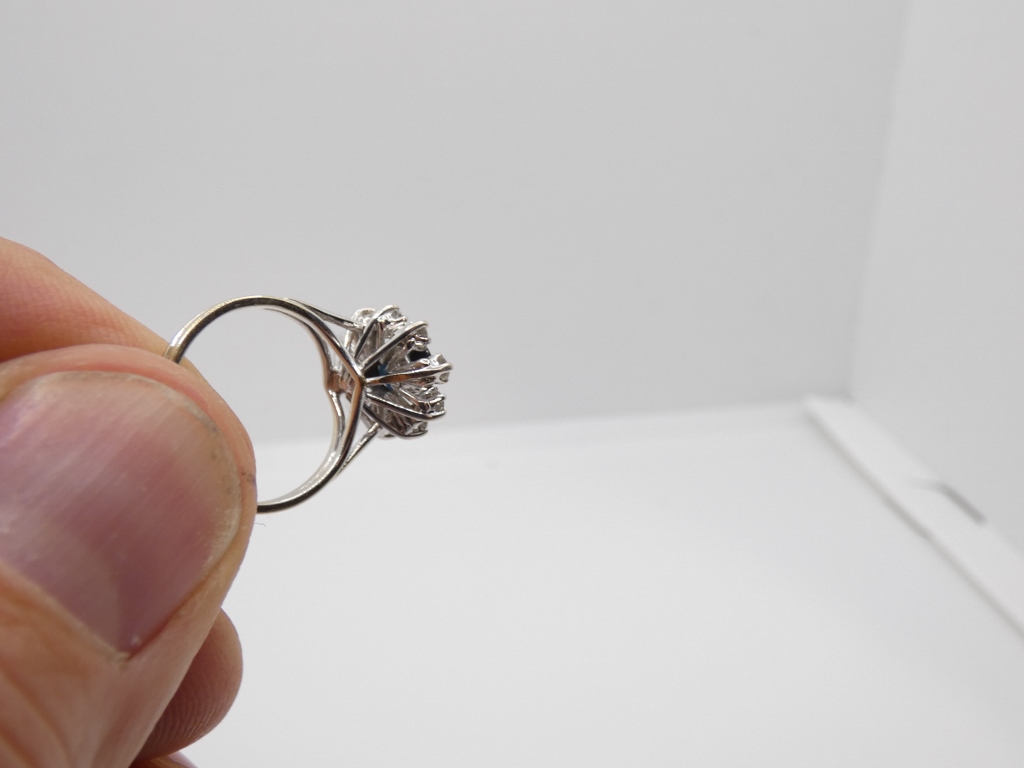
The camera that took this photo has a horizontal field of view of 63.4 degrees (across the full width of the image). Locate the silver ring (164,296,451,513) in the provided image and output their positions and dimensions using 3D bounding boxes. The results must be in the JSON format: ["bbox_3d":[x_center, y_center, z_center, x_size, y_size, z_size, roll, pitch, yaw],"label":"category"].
[{"bbox_3d":[-0.020,0.001,0.074,0.014,0.019,0.025,2,14,45],"label":"silver ring"}]

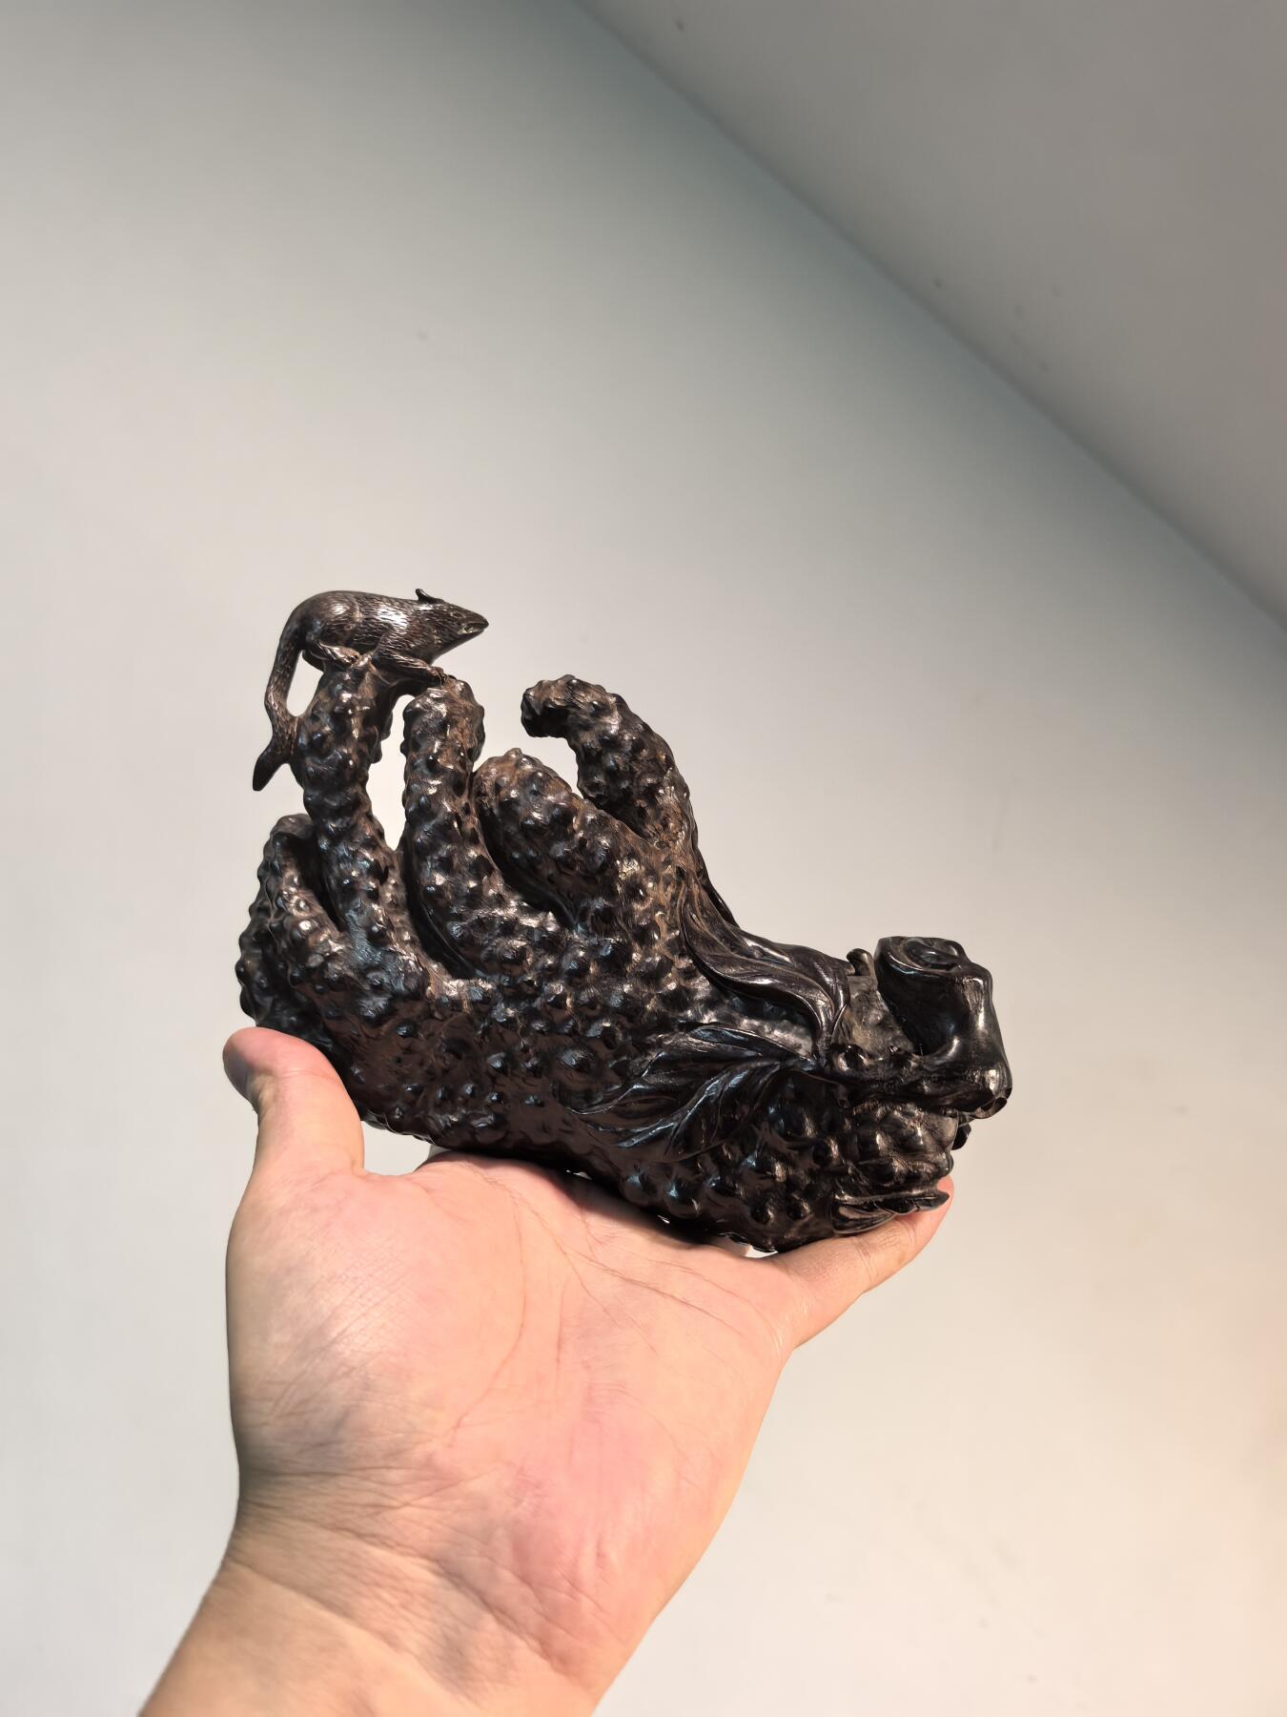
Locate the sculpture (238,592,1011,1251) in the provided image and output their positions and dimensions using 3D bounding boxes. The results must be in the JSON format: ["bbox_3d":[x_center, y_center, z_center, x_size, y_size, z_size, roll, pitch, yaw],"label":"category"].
[{"bbox_3d":[0.001,0.017,0.325,0.188,0.140,0.100,12,3,7],"label":"sculpture"}]

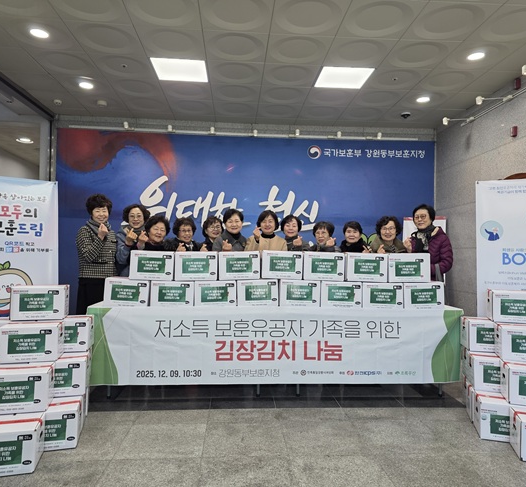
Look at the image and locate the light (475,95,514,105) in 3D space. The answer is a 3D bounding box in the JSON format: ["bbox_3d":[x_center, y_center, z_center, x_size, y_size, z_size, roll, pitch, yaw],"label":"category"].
[{"bbox_3d":[2.611,-1.638,4.875,0.360,0.100,0.110,1,-1,-3],"label":"light"}]

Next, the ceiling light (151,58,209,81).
[{"bbox_3d":[-0.894,-1.891,4.725,0.585,0.040,0.585,1,-1,-3],"label":"ceiling light"}]

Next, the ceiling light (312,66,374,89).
[{"bbox_3d":[0.905,-1.858,4.851,0.585,0.040,0.585,1,-1,-3],"label":"ceiling light"}]

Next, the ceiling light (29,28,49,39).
[{"bbox_3d":[-2.053,-1.924,3.960,0.170,0.040,0.170,1,-1,-3],"label":"ceiling light"}]

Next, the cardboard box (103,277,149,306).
[{"bbox_3d":[-1.107,0.414,3.610,0.342,0.222,0.250,1,-1,-3],"label":"cardboard box"}]

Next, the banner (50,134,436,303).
[{"bbox_3d":[-0.224,-0.245,6.485,5.730,2.800,0.040,1,-1,-3],"label":"banner"}]

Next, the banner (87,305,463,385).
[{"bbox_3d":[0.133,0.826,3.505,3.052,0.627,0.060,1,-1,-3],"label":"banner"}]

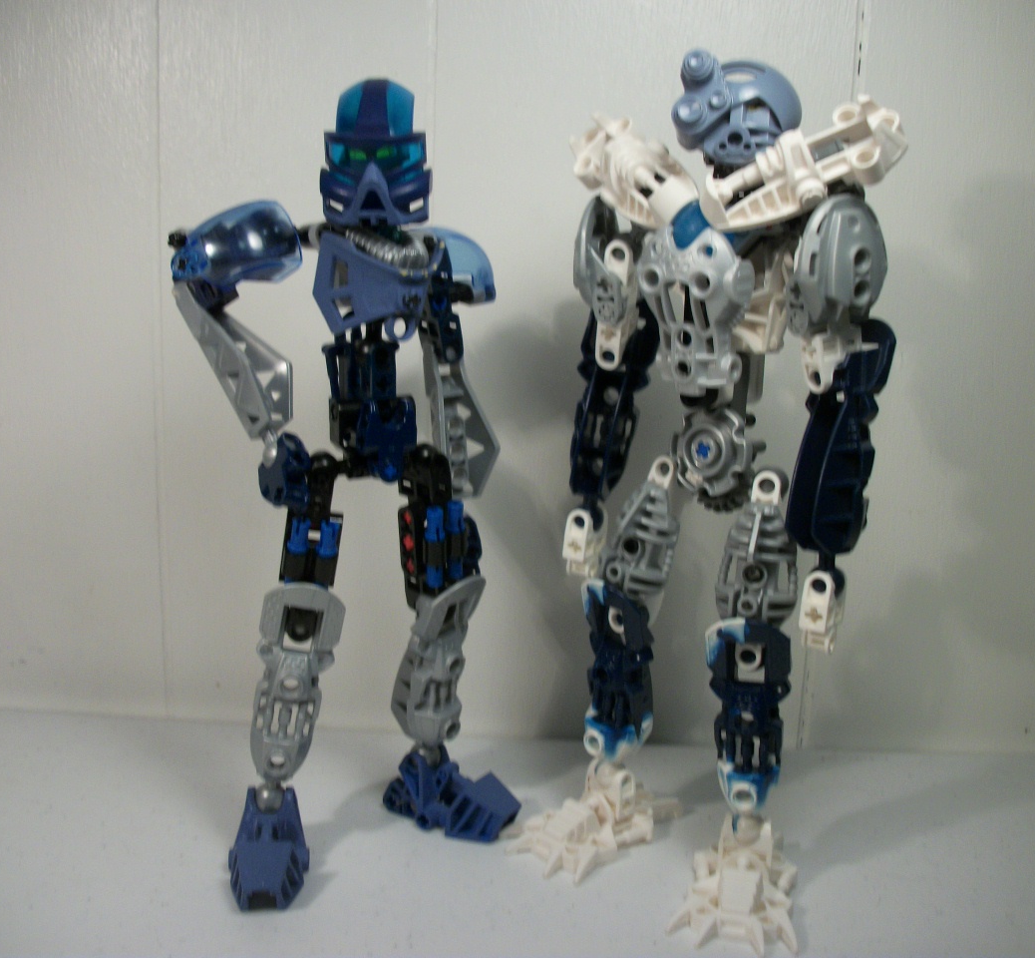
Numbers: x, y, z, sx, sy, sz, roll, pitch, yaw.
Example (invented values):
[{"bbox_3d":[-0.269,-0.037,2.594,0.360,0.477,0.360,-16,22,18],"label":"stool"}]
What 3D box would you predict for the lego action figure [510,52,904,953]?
[{"bbox_3d":[0.056,0.007,0.372,0.107,0.264,0.076,9,13,31],"label":"lego action figure"}]

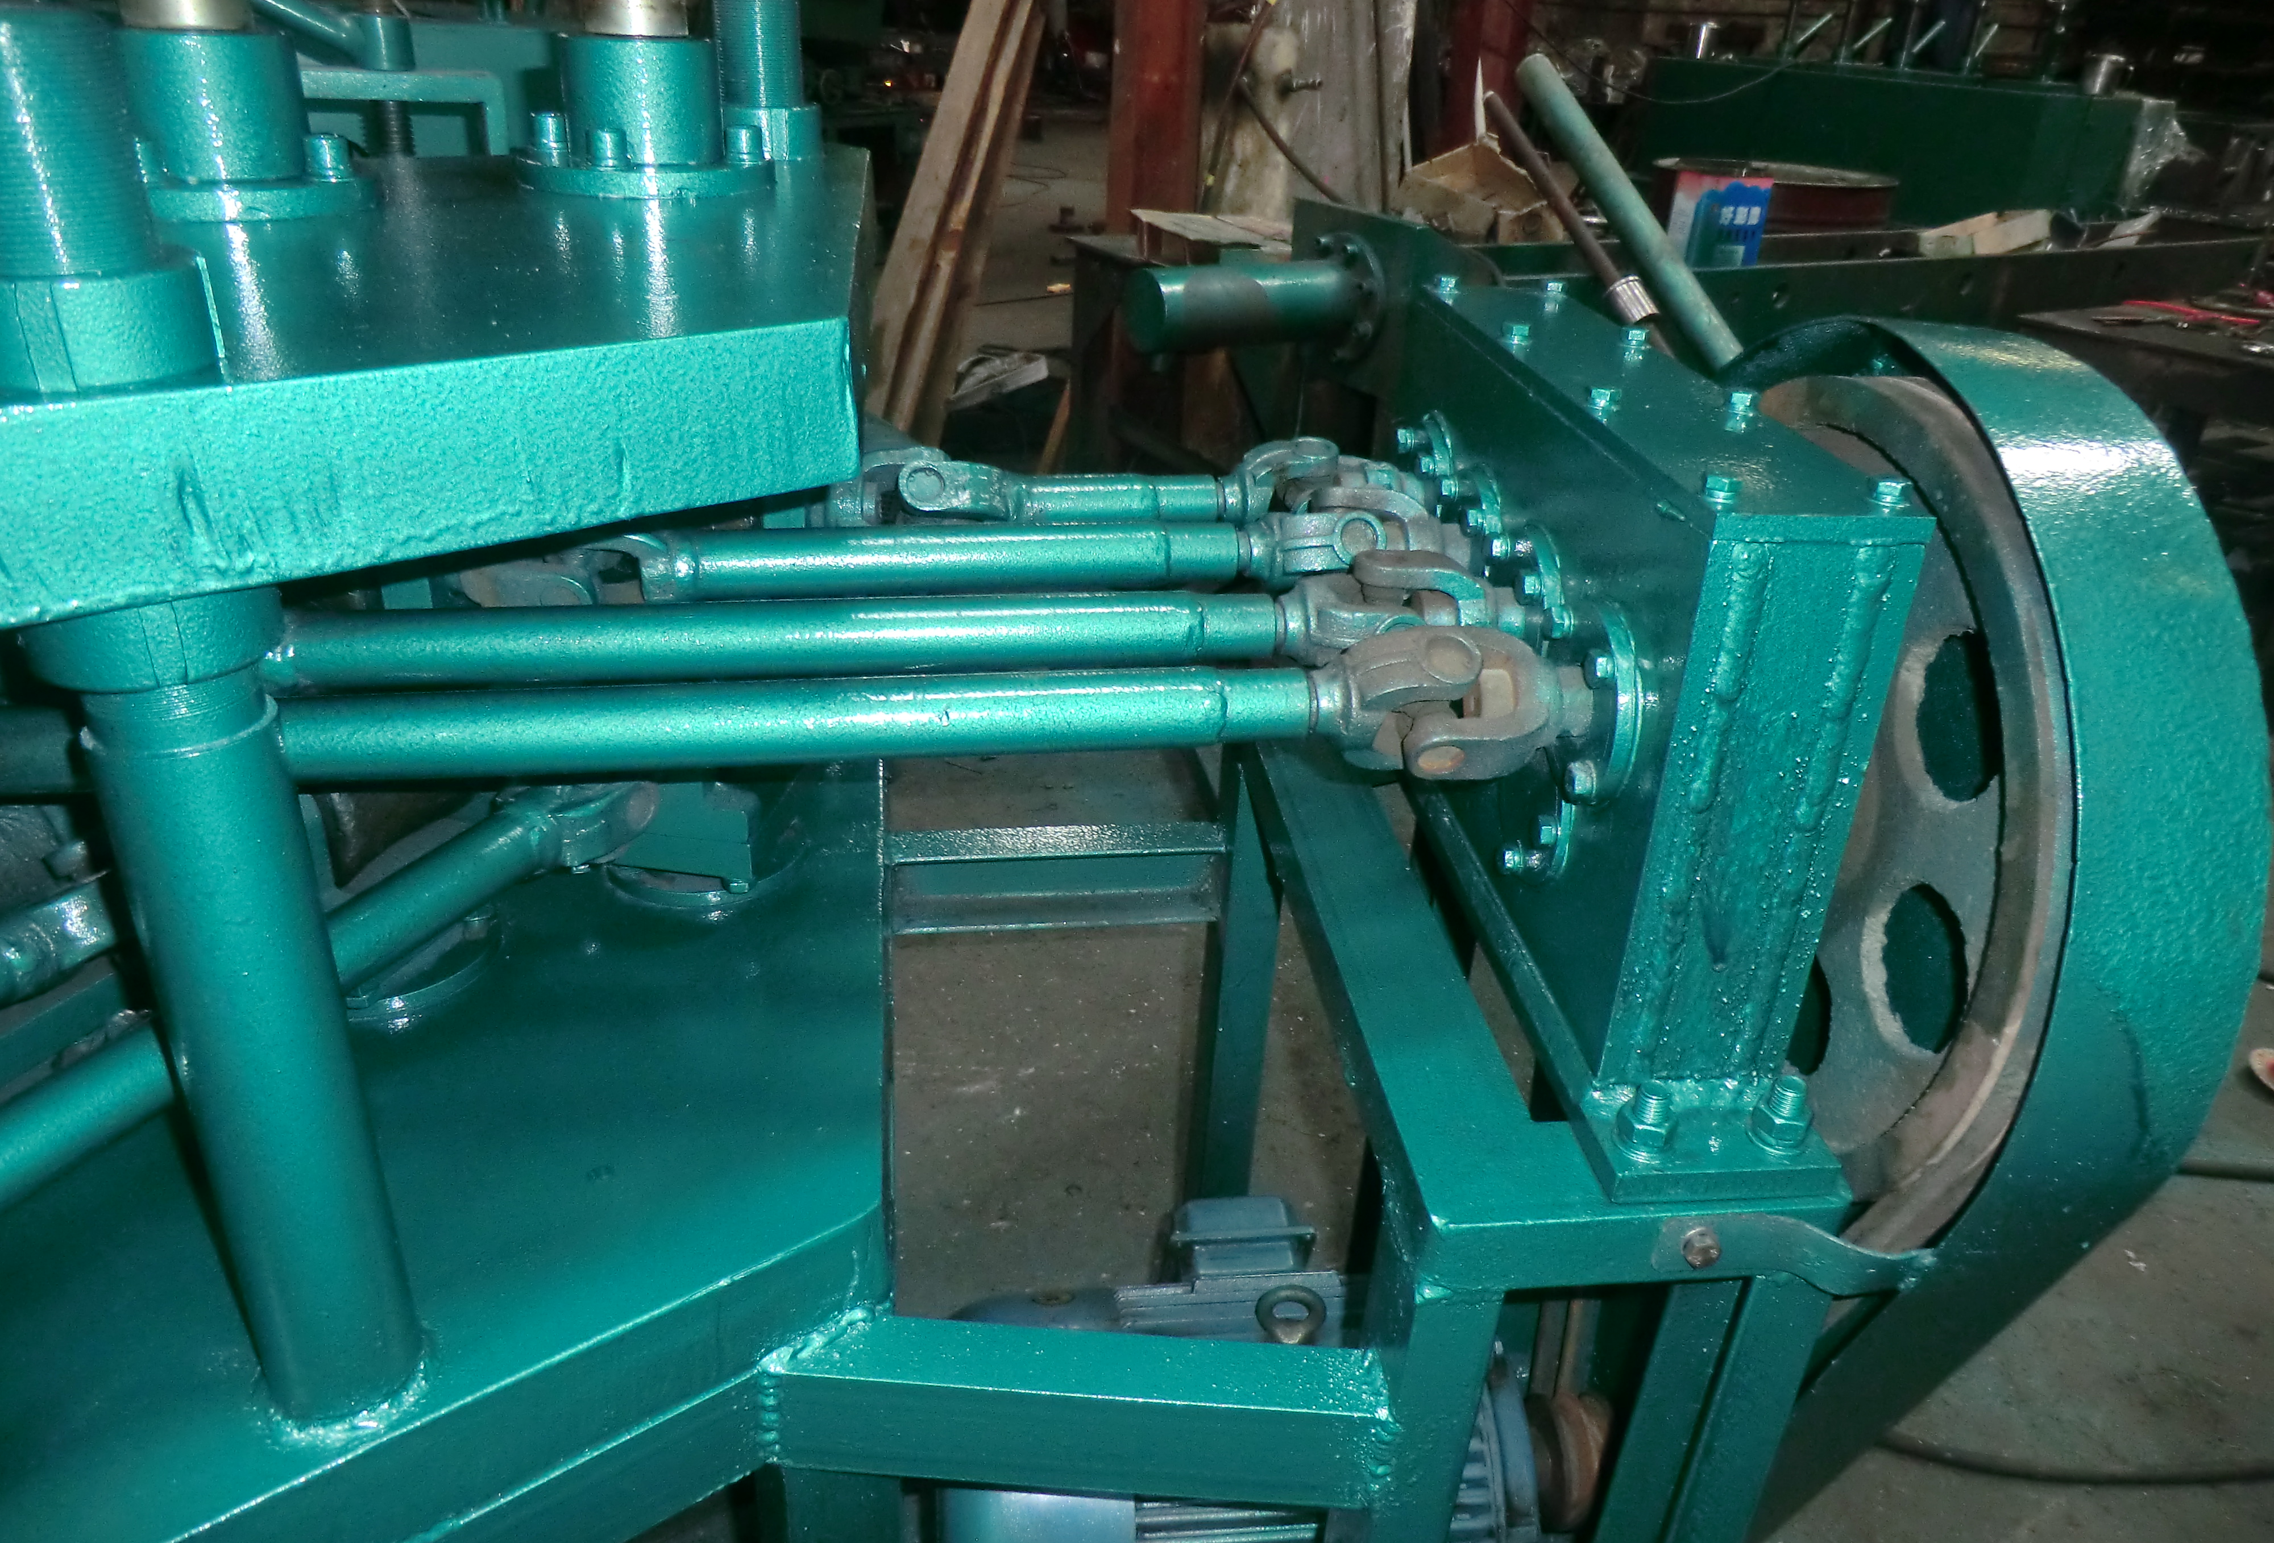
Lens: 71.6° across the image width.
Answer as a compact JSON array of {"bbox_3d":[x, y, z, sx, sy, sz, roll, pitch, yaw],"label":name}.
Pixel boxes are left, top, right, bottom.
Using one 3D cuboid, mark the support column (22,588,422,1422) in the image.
[{"bbox_3d":[-0.333,0.090,0.598,0.072,0.362,0.072,-17,33,-33],"label":"support column"}]

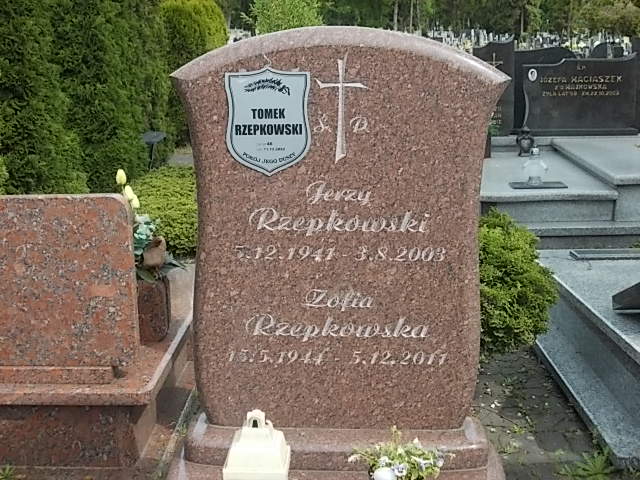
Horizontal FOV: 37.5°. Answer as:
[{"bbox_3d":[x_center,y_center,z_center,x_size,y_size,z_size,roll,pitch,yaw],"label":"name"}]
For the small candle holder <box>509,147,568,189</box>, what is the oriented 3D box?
[{"bbox_3d":[1.367,-0.459,5.900,0.325,0.250,0.200,0,12,1],"label":"small candle holder"}]

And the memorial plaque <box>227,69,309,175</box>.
[{"bbox_3d":[-0.119,-0.271,2.150,0.194,0.250,0.010,0,12,1],"label":"memorial plaque"}]

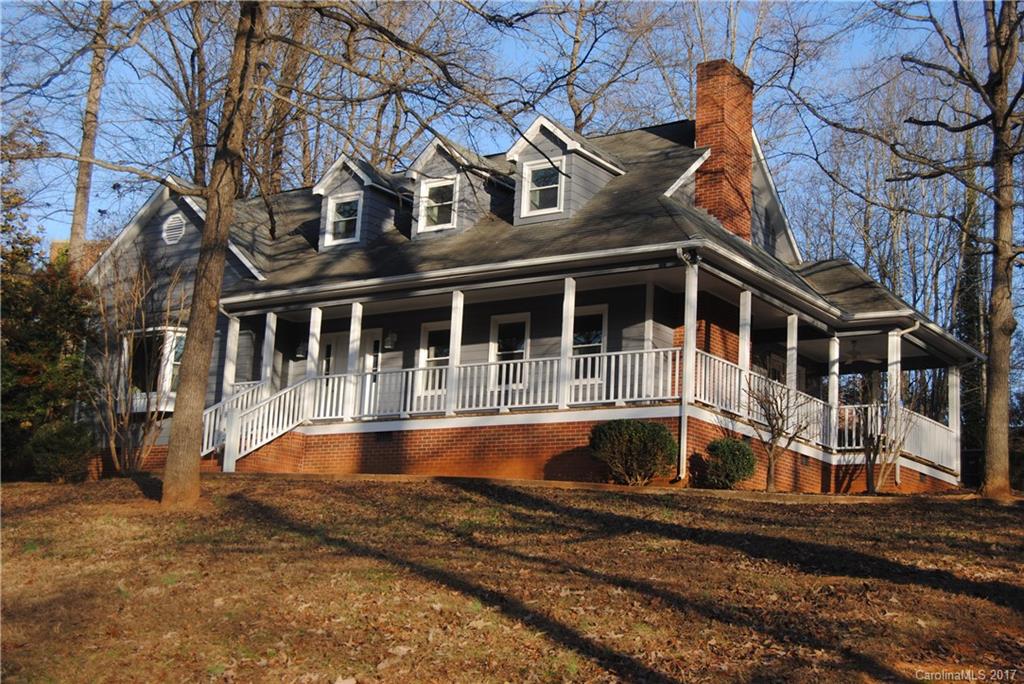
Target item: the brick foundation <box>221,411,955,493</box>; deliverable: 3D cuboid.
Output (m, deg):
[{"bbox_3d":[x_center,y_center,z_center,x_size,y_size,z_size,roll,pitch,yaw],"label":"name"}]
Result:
[{"bbox_3d":[2.106,2.761,28.630,9.980,1.120,11.500,-5,-14,34],"label":"brick foundation"}]

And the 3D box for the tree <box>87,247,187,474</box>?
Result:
[{"bbox_3d":[-7.820,0.406,30.224,2.150,4.750,2.100,-5,-14,34],"label":"tree"}]

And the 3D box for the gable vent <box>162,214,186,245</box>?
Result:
[{"bbox_3d":[-7.529,-2.519,32.257,0.680,0.680,0.070,-5,-14,34],"label":"gable vent"}]

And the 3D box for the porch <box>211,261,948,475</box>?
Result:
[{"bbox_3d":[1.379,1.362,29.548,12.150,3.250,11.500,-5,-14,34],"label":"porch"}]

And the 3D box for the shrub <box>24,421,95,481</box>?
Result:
[{"bbox_3d":[-9.708,2.354,31.208,1.420,1.320,1.400,-5,-14,34],"label":"shrub"}]

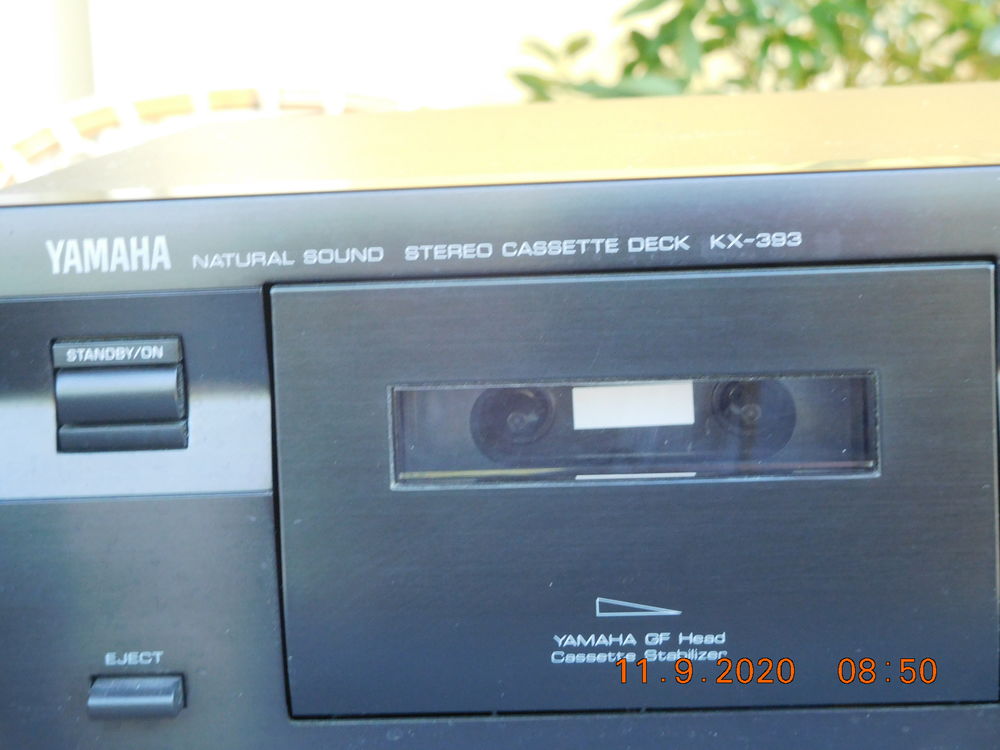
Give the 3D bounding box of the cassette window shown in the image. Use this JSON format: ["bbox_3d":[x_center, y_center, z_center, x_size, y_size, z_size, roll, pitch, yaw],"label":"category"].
[{"bbox_3d":[0.024,0.010,0.414,0.086,0.018,0.007,-2,10,4],"label":"cassette window"}]

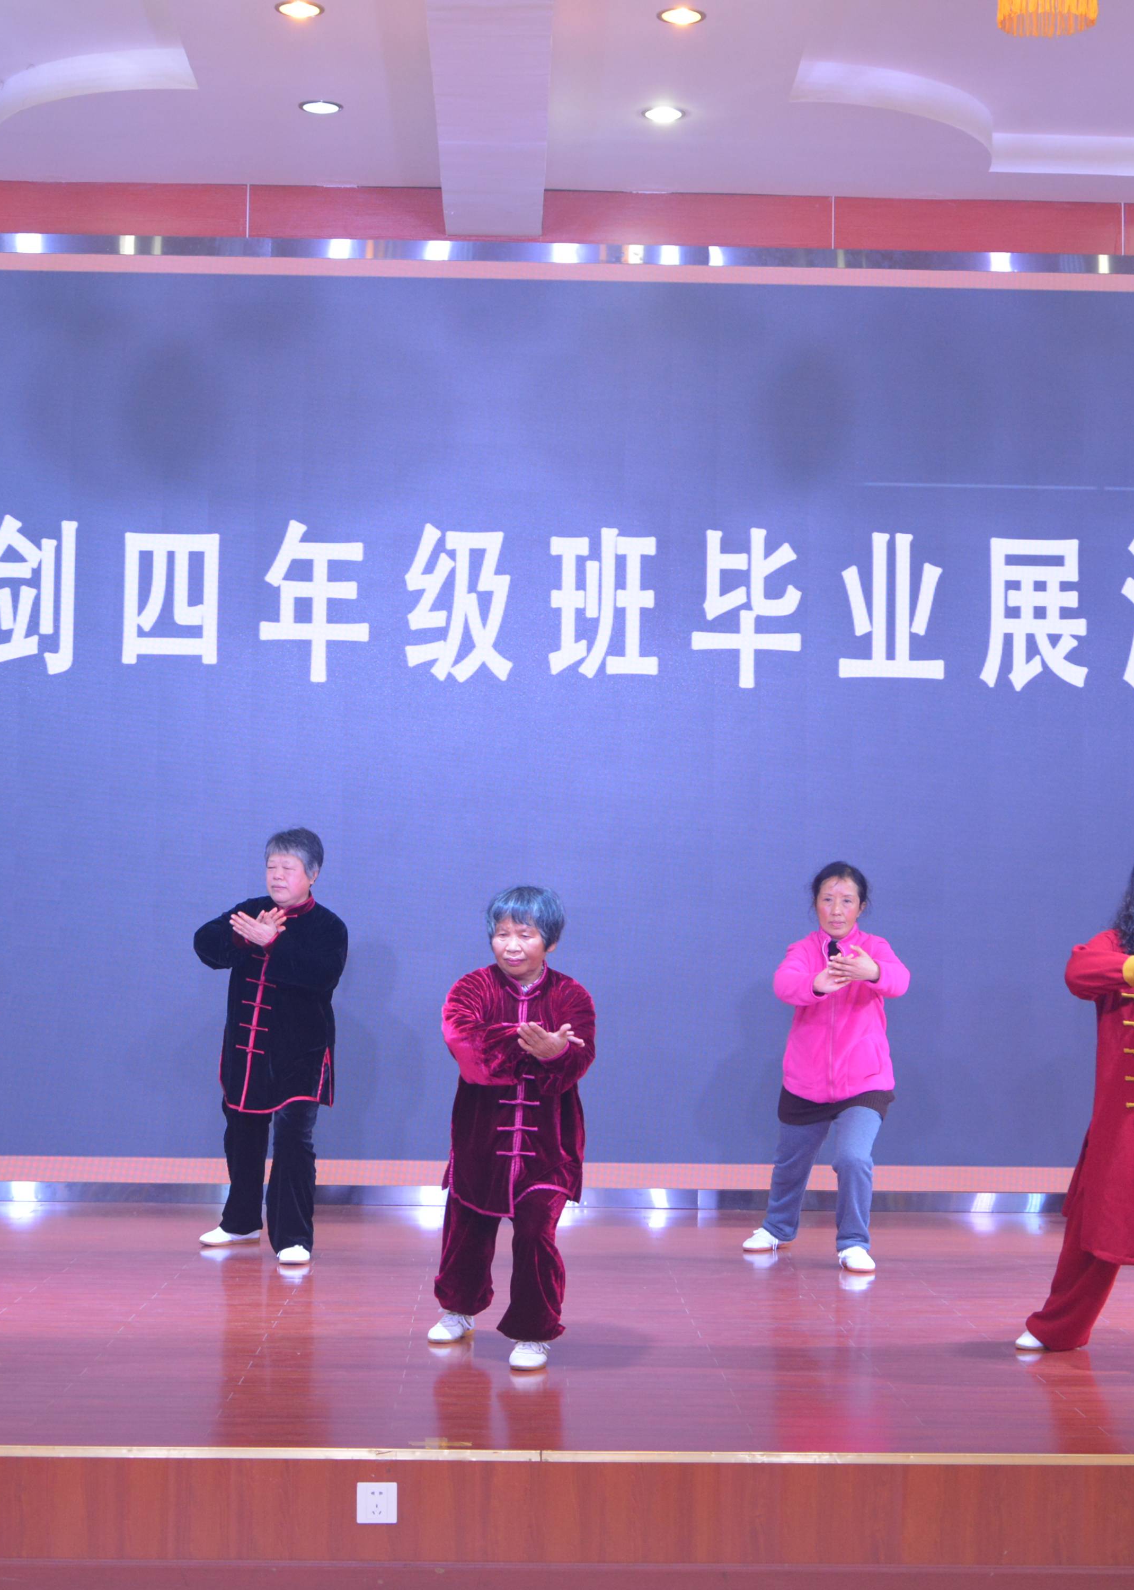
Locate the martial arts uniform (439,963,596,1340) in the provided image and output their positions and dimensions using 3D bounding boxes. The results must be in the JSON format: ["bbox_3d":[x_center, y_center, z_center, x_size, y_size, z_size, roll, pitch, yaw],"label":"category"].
[{"bbox_3d":[-0.136,0.984,7.546,0.490,1.041,0.687,0,-3,6],"label":"martial arts uniform"}]

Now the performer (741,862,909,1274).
[{"bbox_3d":[0.930,0.952,9.974,0.647,1.414,0.962,0,-3,10],"label":"performer"}]

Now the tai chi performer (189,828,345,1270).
[{"bbox_3d":[-1.104,0.872,9.941,0.673,1.518,0.744,-1,-4,27],"label":"tai chi performer"}]

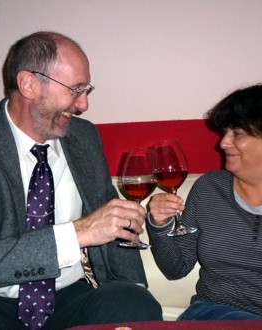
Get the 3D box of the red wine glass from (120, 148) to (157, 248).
[{"bbox_3d":[0.018,0.074,1.090,0.079,0.217,0.079,4,-1,0],"label":"red wine glass"}]

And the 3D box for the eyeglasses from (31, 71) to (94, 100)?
[{"bbox_3d":[-0.166,-0.190,1.128,0.137,0.040,0.138,25,16,10],"label":"eyeglasses"}]

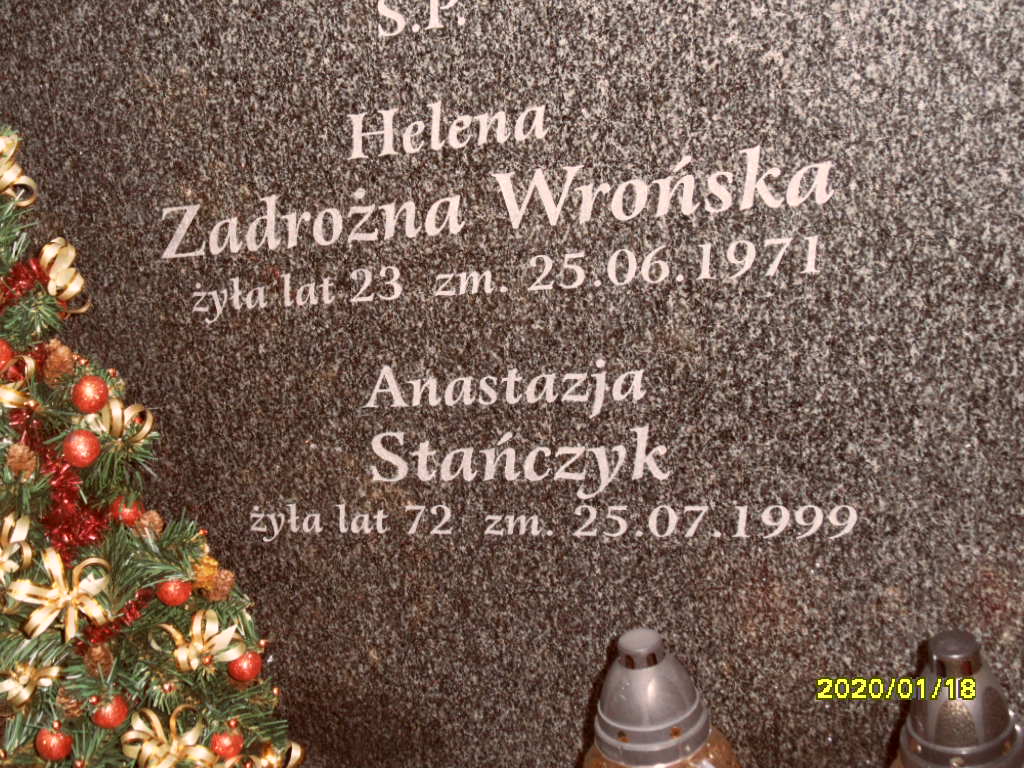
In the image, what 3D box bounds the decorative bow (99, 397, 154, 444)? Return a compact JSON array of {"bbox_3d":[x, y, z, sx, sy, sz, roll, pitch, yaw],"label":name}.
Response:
[{"bbox_3d":[-0.289,0.027,1.110,0.030,0.036,0.042,8,29,38],"label":"decorative bow"}]

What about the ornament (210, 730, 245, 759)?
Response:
[{"bbox_3d":[-0.223,0.281,1.160,0.027,0.027,0.027,-11,18,-6],"label":"ornament"}]

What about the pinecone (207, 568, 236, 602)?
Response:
[{"bbox_3d":[-0.222,0.153,1.130,0.023,0.026,0.023,11,32,42],"label":"pinecone"}]

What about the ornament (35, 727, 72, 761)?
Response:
[{"bbox_3d":[-0.341,0.268,1.100,0.028,0.026,0.028,-19,24,-17],"label":"ornament"}]

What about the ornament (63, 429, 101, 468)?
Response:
[{"bbox_3d":[-0.315,0.047,1.085,0.028,0.028,0.028,-19,24,-17],"label":"ornament"}]

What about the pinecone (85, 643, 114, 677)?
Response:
[{"bbox_3d":[-0.310,0.207,1.110,0.023,0.028,0.023,-19,24,-17],"label":"pinecone"}]

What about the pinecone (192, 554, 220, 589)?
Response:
[{"bbox_3d":[-0.233,0.144,1.130,0.023,0.028,0.023,-11,18,-6],"label":"pinecone"}]

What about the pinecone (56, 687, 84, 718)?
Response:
[{"bbox_3d":[-0.333,0.240,1.115,0.023,0.026,0.023,-19,24,-17],"label":"pinecone"}]

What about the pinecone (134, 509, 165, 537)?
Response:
[{"bbox_3d":[-0.278,0.106,1.130,0.023,0.024,0.023,11,32,42],"label":"pinecone"}]

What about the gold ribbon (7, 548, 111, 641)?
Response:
[{"bbox_3d":[-0.328,0.152,1.070,0.074,0.066,0.036,-13,-9,-14],"label":"gold ribbon"}]

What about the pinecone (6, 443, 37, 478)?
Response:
[{"bbox_3d":[-0.361,0.056,1.090,0.023,0.027,0.023,-19,24,-17],"label":"pinecone"}]

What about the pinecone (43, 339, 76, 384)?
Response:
[{"bbox_3d":[-0.343,-0.017,1.120,0.024,0.035,0.024,-11,18,-6],"label":"pinecone"}]

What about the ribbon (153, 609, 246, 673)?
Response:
[{"bbox_3d":[-0.237,0.194,1.120,0.070,0.050,0.040,-16,-9,-23],"label":"ribbon"}]

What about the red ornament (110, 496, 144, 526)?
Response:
[{"bbox_3d":[-0.299,0.098,1.150,0.027,0.027,0.027,-11,18,-6],"label":"red ornament"}]

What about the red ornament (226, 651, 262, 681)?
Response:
[{"bbox_3d":[-0.207,0.218,1.150,0.027,0.027,0.027,-11,18,-6],"label":"red ornament"}]

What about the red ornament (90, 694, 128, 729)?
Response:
[{"bbox_3d":[-0.299,0.244,1.100,0.028,0.026,0.028,-19,24,-17],"label":"red ornament"}]

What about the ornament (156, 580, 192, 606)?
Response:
[{"bbox_3d":[-0.253,0.154,1.110,0.027,0.027,0.027,-11,18,-6],"label":"ornament"}]

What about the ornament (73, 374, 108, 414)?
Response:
[{"bbox_3d":[-0.313,0.008,1.100,0.027,0.027,0.027,-11,18,-6],"label":"ornament"}]

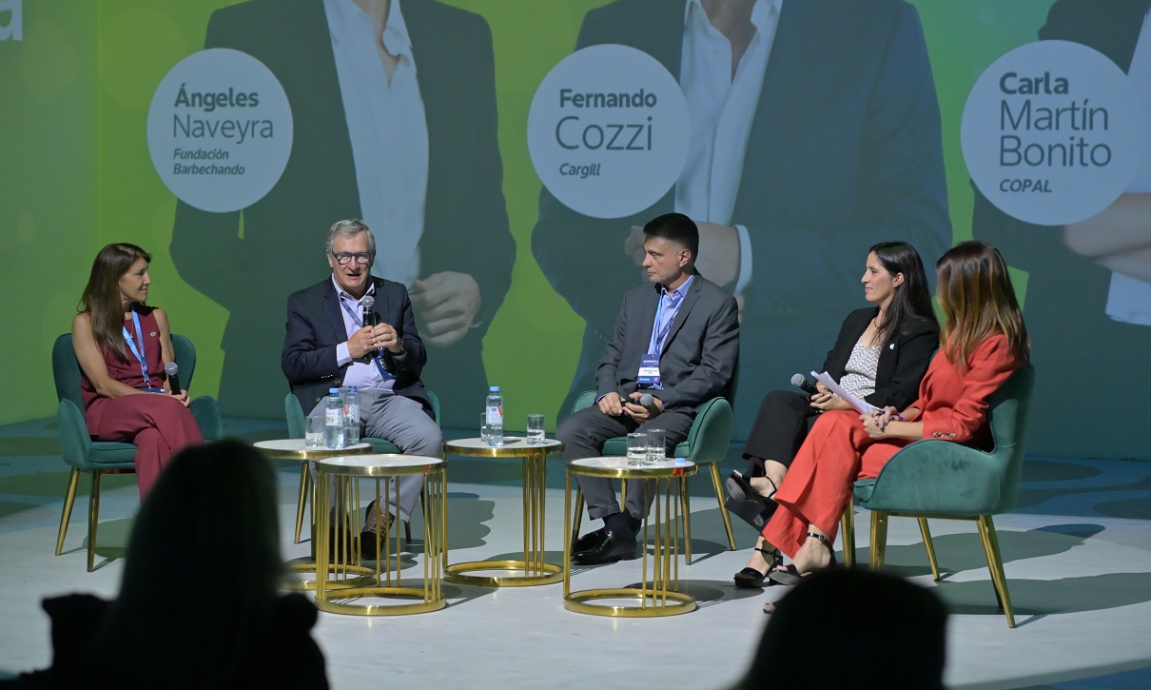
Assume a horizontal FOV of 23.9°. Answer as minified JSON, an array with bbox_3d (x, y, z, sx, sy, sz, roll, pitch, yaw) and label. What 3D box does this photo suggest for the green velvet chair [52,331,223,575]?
[{"bbox_3d":[-1.687,0.399,10.381,0.600,0.850,0.610,-1,3,-22],"label":"green velvet chair"}]

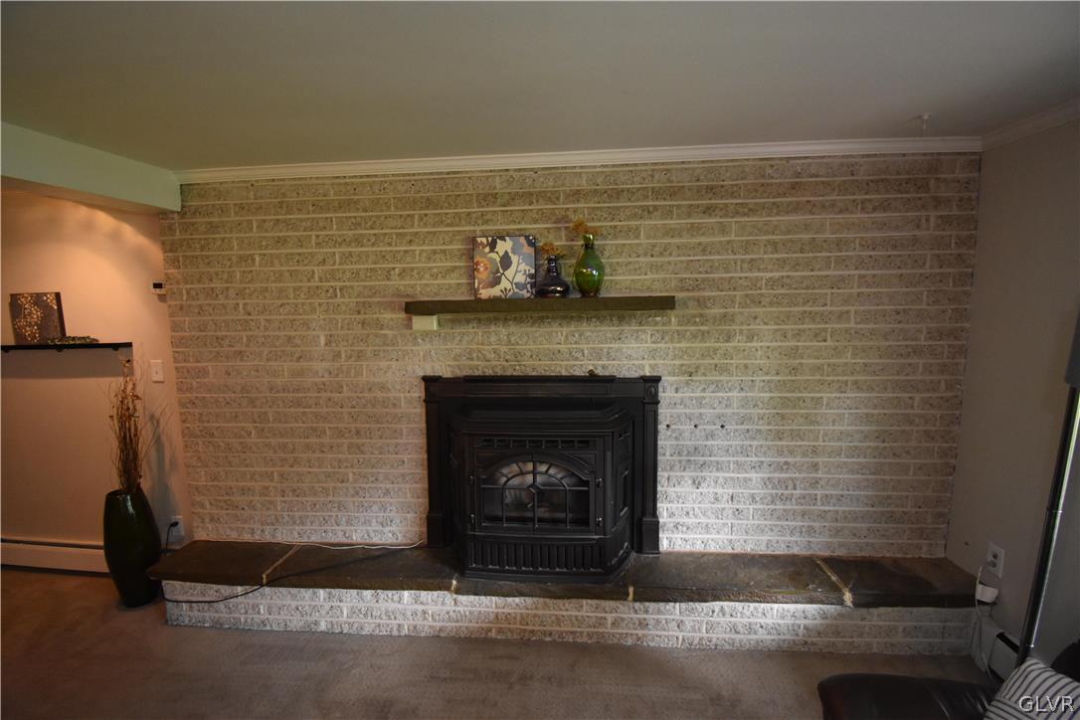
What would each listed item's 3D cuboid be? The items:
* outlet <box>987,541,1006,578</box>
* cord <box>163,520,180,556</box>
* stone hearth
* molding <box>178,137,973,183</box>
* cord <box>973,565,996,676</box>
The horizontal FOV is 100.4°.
[{"bbox_3d":[1.900,0.837,1.885,0.013,0.118,0.071,0,7,5],"label":"outlet"},{"bbox_3d":[-2.087,1.008,2.550,0.097,0.211,0.048,0,7,5],"label":"cord"},{"bbox_3d":[0.026,1.126,2.154,3.795,0.304,0.297,0,7,5],"label":"stone hearth"},{"bbox_3d":[0.067,-0.900,2.036,3.665,0.045,0.045,0,7,5],"label":"molding"},{"bbox_3d":[1.858,1.062,1.870,0.075,0.425,0.123,0,7,5],"label":"cord"}]

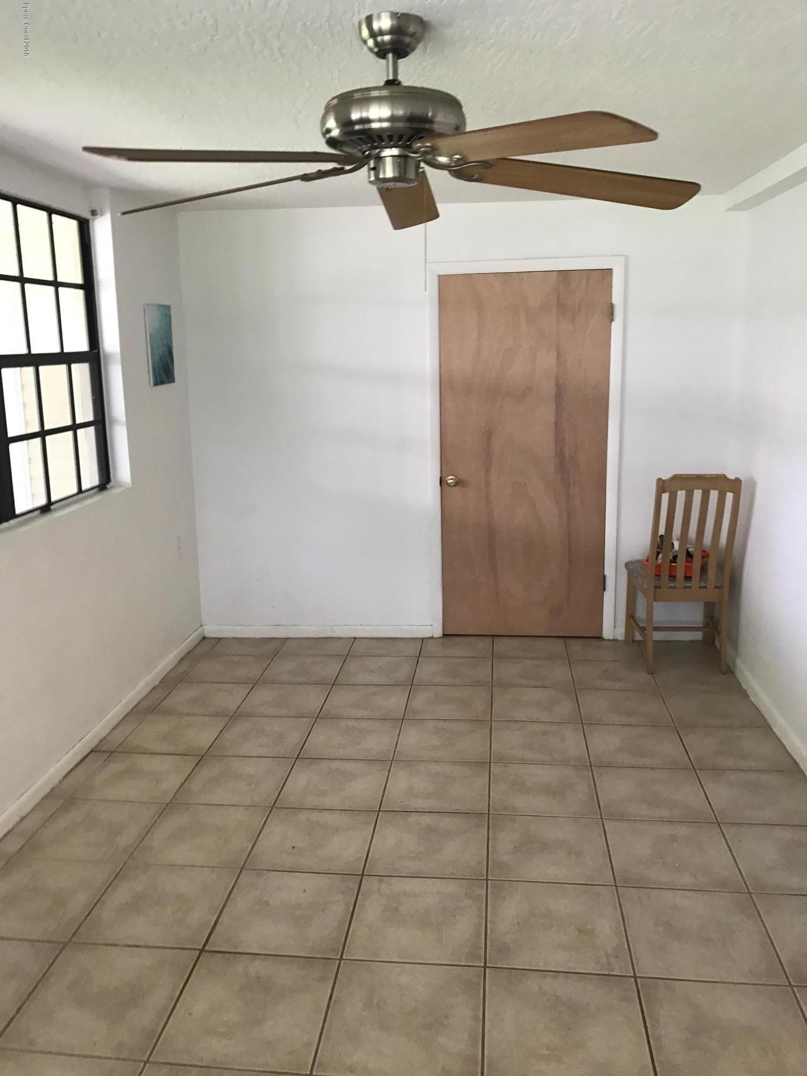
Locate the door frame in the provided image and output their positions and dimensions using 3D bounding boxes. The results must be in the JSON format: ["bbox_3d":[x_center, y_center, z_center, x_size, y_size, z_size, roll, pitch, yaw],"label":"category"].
[{"bbox_3d":[0.676,-0.454,4.900,1.049,2.120,0.113,0,12,6],"label":"door frame"}]

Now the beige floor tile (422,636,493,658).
[{"bbox_3d":[0.314,0.626,4.990,0.401,0.012,0.348,0,12,6],"label":"beige floor tile"}]

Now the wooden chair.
[{"bbox_3d":[1.459,0.143,4.559,0.495,1.035,0.570,0,13,6],"label":"wooden chair"}]

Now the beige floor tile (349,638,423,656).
[{"bbox_3d":[-0.097,0.627,4.960,0.400,0.010,0.315,0,13,6],"label":"beige floor tile"}]

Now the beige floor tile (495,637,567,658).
[{"bbox_3d":[0.717,0.627,4.945,0.401,0.012,0.348,0,12,6],"label":"beige floor tile"}]

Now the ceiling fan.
[{"bbox_3d":[-0.019,-0.871,1.792,1.310,0.335,1.280,0,13,6],"label":"ceiling fan"}]

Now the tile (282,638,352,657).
[{"bbox_3d":[-0.497,0.629,4.995,0.400,0.010,0.310,0,13,6],"label":"tile"}]

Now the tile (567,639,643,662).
[{"bbox_3d":[1.115,0.626,4.830,0.400,0.010,0.345,0,13,6],"label":"tile"}]

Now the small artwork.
[{"bbox_3d":[-1.263,-1.001,4.522,0.022,0.409,0.304,0,12,6],"label":"small artwork"}]

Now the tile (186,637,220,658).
[{"bbox_3d":[-1.158,0.636,5.101,0.103,0.012,0.296,0,12,6],"label":"tile"}]

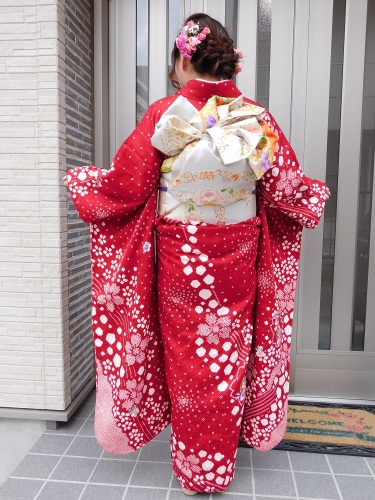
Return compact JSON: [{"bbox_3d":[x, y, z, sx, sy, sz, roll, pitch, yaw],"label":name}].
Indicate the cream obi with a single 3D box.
[{"bbox_3d":[0.075,-0.284,1.448,0.390,0.400,0.310,1,6,0],"label":"cream obi"}]

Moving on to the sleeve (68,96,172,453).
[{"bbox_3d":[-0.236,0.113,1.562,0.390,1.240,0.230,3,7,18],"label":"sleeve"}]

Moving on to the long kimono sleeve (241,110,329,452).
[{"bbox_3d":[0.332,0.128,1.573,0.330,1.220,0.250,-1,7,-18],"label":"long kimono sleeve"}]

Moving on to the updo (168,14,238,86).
[{"bbox_3d":[0.053,-0.658,1.437,0.210,0.230,0.220,-4,8,-38],"label":"updo"}]

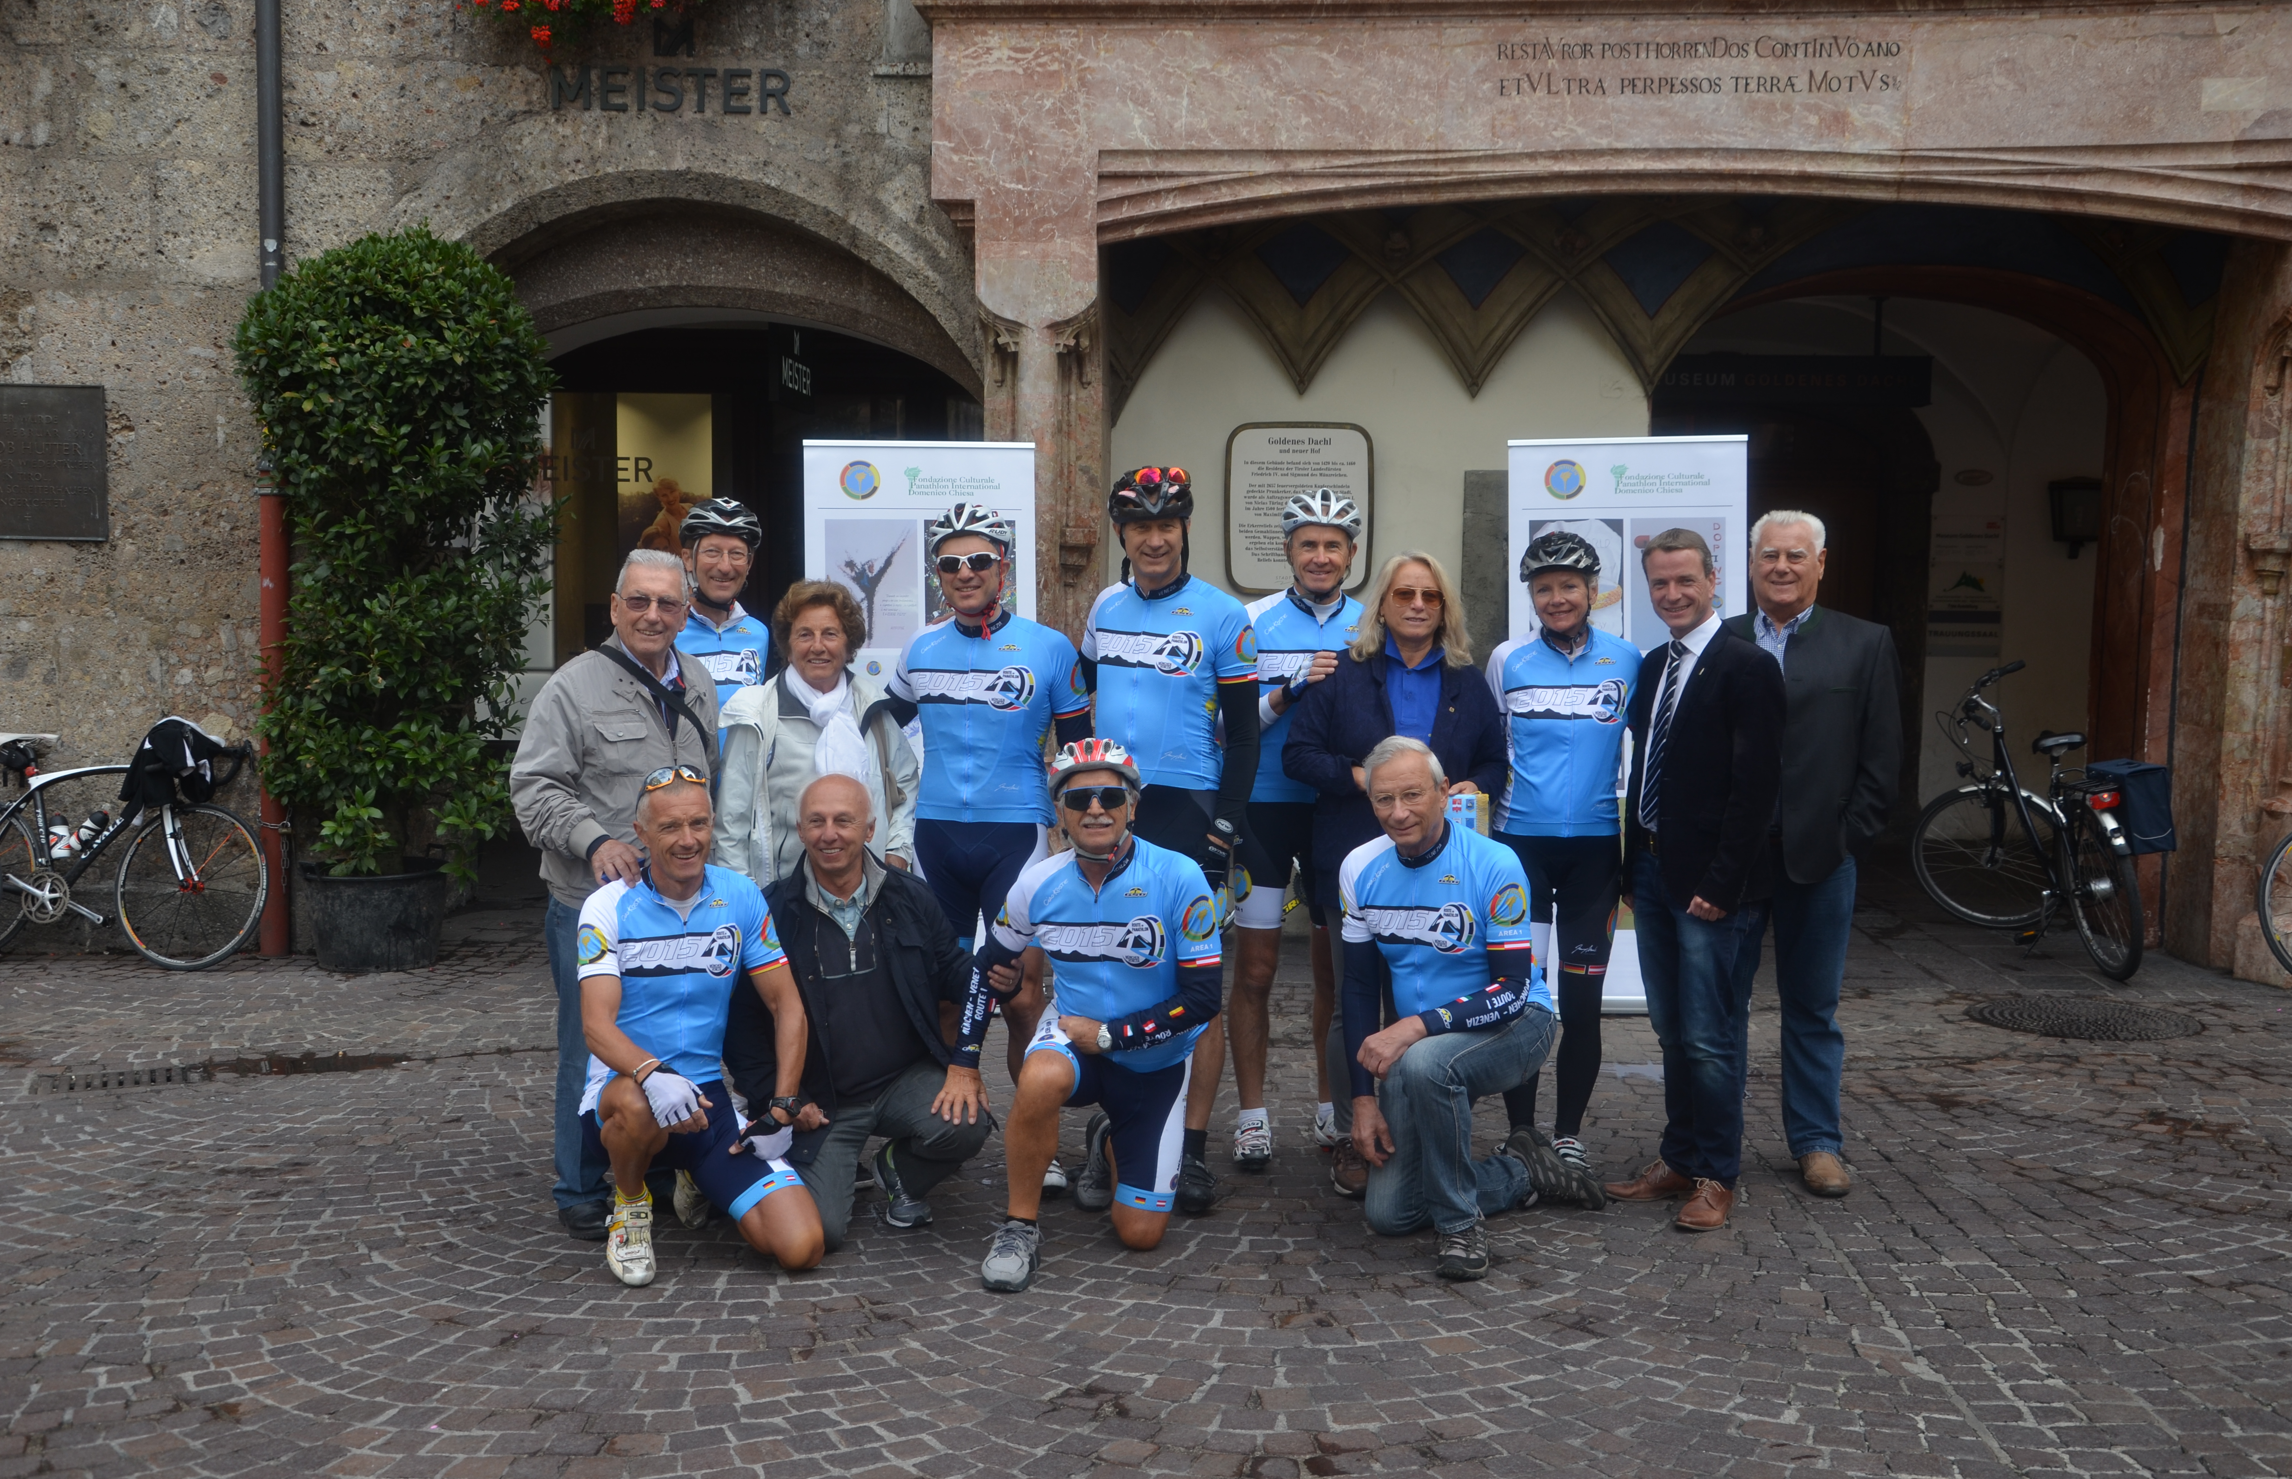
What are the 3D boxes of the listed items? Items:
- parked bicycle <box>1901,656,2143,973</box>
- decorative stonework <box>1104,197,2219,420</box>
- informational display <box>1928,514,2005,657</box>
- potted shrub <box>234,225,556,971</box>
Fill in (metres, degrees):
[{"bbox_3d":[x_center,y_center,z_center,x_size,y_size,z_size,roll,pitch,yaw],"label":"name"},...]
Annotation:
[{"bbox_3d":[3.678,0.311,10.214,0.620,1.160,1.650,0,5,-5],"label":"parked bicycle"},{"bbox_3d":[2.141,-1.765,10.092,4.600,0.900,0.700,1,5,2],"label":"decorative stonework"},{"bbox_3d":[4.535,-0.838,13.724,0.395,0.770,0.030,1,5,3],"label":"informational display"},{"bbox_3d":[-2.927,-0.544,9.608,1.220,2.880,1.100,0,5,0],"label":"potted shrub"}]

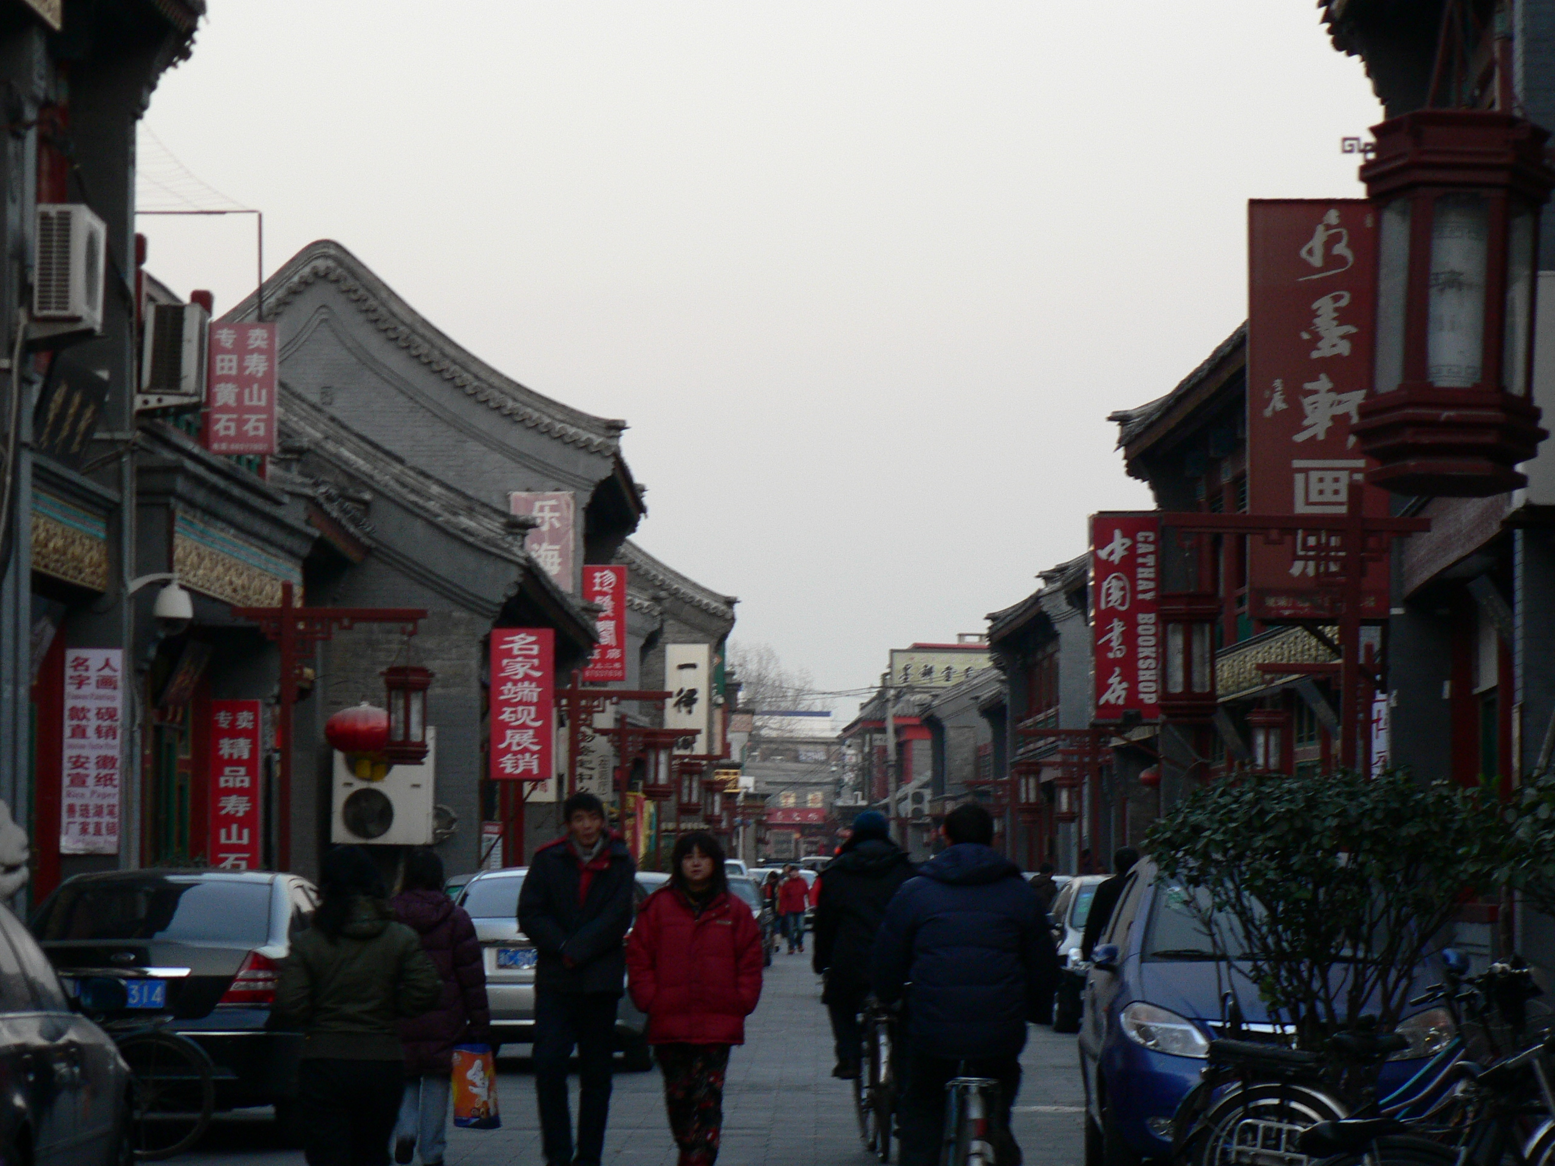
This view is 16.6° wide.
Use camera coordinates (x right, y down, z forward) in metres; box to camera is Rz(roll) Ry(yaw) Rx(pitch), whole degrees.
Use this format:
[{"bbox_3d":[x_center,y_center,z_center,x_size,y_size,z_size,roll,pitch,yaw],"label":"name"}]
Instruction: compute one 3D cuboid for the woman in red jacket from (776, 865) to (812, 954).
[{"bbox_3d":[0.274,5.910,96.500,0.500,1.620,0.320,0,-3,0],"label":"woman in red jacket"}]

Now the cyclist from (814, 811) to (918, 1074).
[{"bbox_3d":[0.455,1.845,26.500,0.560,1.470,0.900,1,-3,-2],"label":"cyclist"}]

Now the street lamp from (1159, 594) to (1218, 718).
[{"bbox_3d":[2.539,0.454,33.000,0.390,0.780,0.410,0,-3,0],"label":"street lamp"}]

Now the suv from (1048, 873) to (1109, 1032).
[{"bbox_3d":[3.330,3.399,50.000,1.740,1.520,4.250,0,-3,0],"label":"suv"}]

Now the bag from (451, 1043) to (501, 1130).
[{"bbox_3d":[-1.446,2.418,25.700,0.260,0.410,0.120,0,-3,9],"label":"bag"}]

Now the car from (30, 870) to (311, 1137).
[{"bbox_3d":[-3.150,2.235,28.300,1.810,1.440,4.730,0,-3,1],"label":"car"}]

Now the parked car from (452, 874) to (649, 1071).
[{"bbox_3d":[-1.740,2.906,40.600,1.760,1.490,4.500,0,-3,1],"label":"parked car"}]

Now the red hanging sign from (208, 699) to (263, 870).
[{"bbox_3d":[-4.303,1.656,42.500,0.420,1.480,0.070,0,-3,1],"label":"red hanging sign"}]

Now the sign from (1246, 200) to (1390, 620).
[{"bbox_3d":[3.898,-1.251,38.500,1.020,3.020,0.130,0,-3,0],"label":"sign"}]

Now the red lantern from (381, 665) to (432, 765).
[{"bbox_3d":[-3.223,1.157,46.500,0.450,0.850,0.480,0,-3,0],"label":"red lantern"}]

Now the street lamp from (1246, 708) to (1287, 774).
[{"bbox_3d":[4.952,1.638,54.000,0.390,0.770,0.410,0,-3,0],"label":"street lamp"}]

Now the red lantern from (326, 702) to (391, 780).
[{"bbox_3d":[-3.632,1.394,47.000,0.670,0.680,0.670,0,-3,0],"label":"red lantern"}]

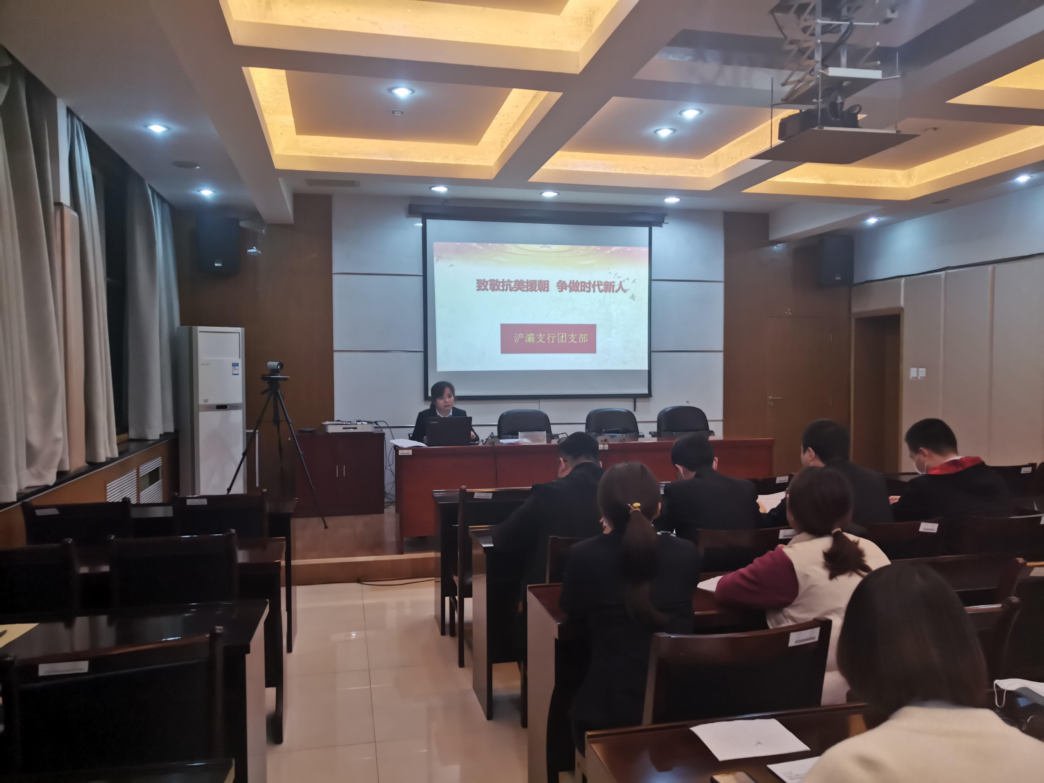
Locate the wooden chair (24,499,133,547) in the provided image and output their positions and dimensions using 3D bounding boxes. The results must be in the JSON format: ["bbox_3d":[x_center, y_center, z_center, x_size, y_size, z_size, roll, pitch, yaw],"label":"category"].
[{"bbox_3d":[-2.119,0.960,4.034,0.450,0.920,0.540,-1,2,-12],"label":"wooden chair"}]

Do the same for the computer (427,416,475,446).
[{"bbox_3d":[-0.557,0.293,6.247,0.345,0.220,0.260,-1,2,-12],"label":"computer"}]

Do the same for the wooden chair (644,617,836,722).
[{"bbox_3d":[0.472,0.986,2.130,0.450,0.910,0.550,0,2,-12],"label":"wooden chair"}]

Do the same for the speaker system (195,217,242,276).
[{"bbox_3d":[-2.763,-1.333,7.426,0.360,0.510,0.320,-1,8,-15],"label":"speaker system"}]

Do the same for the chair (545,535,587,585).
[{"bbox_3d":[0.240,0.964,3.201,0.450,0.930,0.580,-1,2,-12],"label":"chair"}]

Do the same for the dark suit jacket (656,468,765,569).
[{"bbox_3d":[0.799,0.627,3.513,0.500,0.660,0.420,0,2,-3],"label":"dark suit jacket"}]

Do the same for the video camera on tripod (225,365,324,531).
[{"bbox_3d":[-2.070,0.433,6.912,0.820,1.385,0.820,1,2,30],"label":"video camera on tripod"}]

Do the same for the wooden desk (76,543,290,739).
[{"bbox_3d":[-1.603,1.056,3.352,1.200,0.760,0.480,-1,2,-12],"label":"wooden desk"}]

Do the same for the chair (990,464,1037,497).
[{"bbox_3d":[2.849,0.895,5.087,0.440,0.930,0.560,-1,2,-12],"label":"chair"}]

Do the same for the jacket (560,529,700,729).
[{"bbox_3d":[0.304,0.671,2.273,0.410,0.580,0.460,-1,2,-12],"label":"jacket"}]

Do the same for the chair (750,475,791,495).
[{"bbox_3d":[1.237,0.919,4.745,0.450,0.920,0.540,-1,2,-12],"label":"chair"}]

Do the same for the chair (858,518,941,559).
[{"bbox_3d":[1.391,0.955,3.448,0.450,0.920,0.540,-1,2,-12],"label":"chair"}]

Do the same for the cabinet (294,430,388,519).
[{"bbox_3d":[-1.673,0.731,7.448,0.790,0.755,0.420,0,2,-12],"label":"cabinet"}]

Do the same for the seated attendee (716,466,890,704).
[{"bbox_3d":[0.795,0.821,2.422,0.500,1.220,0.720,0,2,-12],"label":"seated attendee"}]

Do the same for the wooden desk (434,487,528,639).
[{"bbox_3d":[0.093,0.981,4.874,1.200,0.760,0.410,0,2,-12],"label":"wooden desk"}]

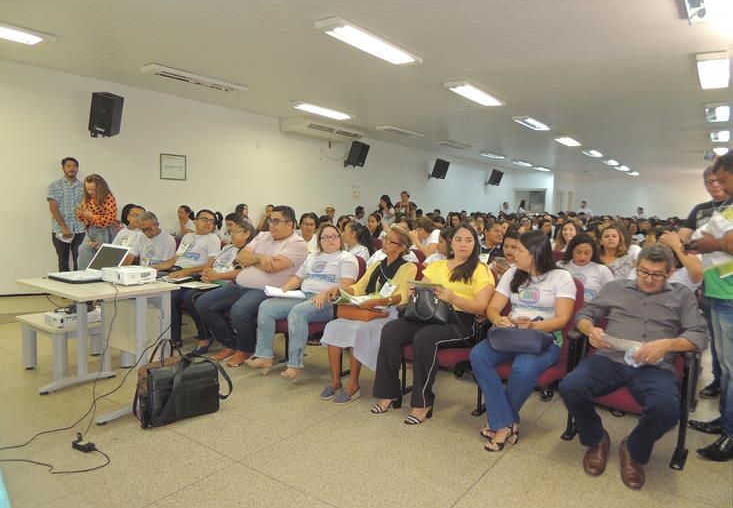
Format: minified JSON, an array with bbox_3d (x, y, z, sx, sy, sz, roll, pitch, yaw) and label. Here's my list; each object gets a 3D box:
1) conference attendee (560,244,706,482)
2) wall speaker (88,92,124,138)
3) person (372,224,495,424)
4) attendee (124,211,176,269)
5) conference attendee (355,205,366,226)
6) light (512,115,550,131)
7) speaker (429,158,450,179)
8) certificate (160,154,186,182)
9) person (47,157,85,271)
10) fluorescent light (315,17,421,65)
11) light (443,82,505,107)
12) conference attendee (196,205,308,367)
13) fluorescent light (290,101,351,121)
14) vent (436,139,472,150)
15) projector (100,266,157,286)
[{"bbox_3d":[1.471,0.525,2.813,0.670,1.180,0.790,6,7,39],"label":"conference attendee"},{"bbox_3d":[-2.898,-1.549,5.666,0.215,0.420,0.260,16,19,-4],"label":"wall speaker"},{"bbox_3d":[0.467,0.413,3.420,0.530,1.210,0.800,6,7,43],"label":"person"},{"bbox_3d":[-2.292,0.172,5.375,0.540,1.200,0.780,5,6,36],"label":"attendee"},{"bbox_3d":[-0.131,-0.224,9.510,0.500,1.280,0.700,1,6,-18],"label":"conference attendee"},{"bbox_3d":[2.620,-2.021,8.012,0.245,0.065,1.270,5,6,36],"label":"light"},{"bbox_3d":[1.980,-2.236,13.419,0.250,0.460,0.280,26,18,31],"label":"speaker"},{"bbox_3d":[-2.783,-1.247,7.328,0.025,0.360,0.420,5,7,35],"label":"certificate"},{"bbox_3d":[-3.414,-0.241,5.804,0.470,1.700,0.290,-2,8,-42],"label":"person"},{"bbox_3d":[0.050,-1.902,4.653,0.240,0.065,1.320,5,7,35],"label":"fluorescent light"},{"bbox_3d":[1.337,-1.905,6.188,0.245,0.065,1.270,5,6,36],"label":"light"},{"bbox_3d":[-0.882,0.228,4.192,0.590,1.250,0.880,7,7,40],"label":"conference attendee"},{"bbox_3d":[-0.685,-2.255,8.125,0.240,0.065,1.320,5,7,35],"label":"fluorescent light"},{"bbox_3d":[1.903,-2.275,10.772,0.250,0.065,1.270,5,6,36],"label":"vent"},{"bbox_3d":[-1.585,0.142,3.416,0.300,0.095,0.230,5,6,34],"label":"projector"}]

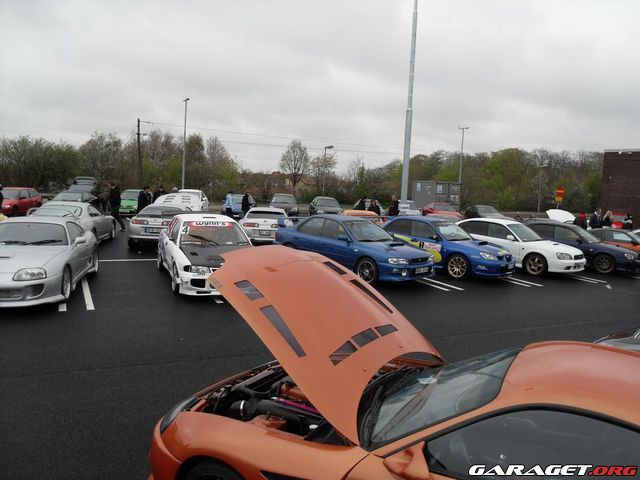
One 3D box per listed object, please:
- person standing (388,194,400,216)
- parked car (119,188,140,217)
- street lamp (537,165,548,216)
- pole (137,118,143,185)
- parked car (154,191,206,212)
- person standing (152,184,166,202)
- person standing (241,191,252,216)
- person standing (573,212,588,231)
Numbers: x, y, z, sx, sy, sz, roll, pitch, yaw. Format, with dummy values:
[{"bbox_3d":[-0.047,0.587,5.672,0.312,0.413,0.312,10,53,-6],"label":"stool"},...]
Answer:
[{"bbox_3d":[4.032,-1.341,27.411,0.500,1.780,0.350,6,7,30],"label":"person standing"},{"bbox_3d":[-10.060,-2.007,28.246,1.680,1.400,4.100,1,6,-20],"label":"parked car"},{"bbox_3d":[23.028,-5.119,53.688,0.850,5.250,0.250,5,7,20],"label":"street lamp"},{"bbox_3d":[-20.028,-9.464,58.000,0.300,8.310,0.300,-3,0,0],"label":"pole"},{"bbox_3d":[-7.256,-1.881,28.429,1.720,1.420,4.200,2,6,-8],"label":"parked car"},{"bbox_3d":[-6.616,-1.334,21.611,0.500,1.770,0.350,2,6,-15],"label":"person standing"},{"bbox_3d":[-3.786,-1.689,26.914,0.350,1.720,0.500,8,7,40],"label":"person standing"},{"bbox_3d":[10.170,-0.263,20.390,0.450,1.620,0.500,2,6,-10],"label":"person standing"}]

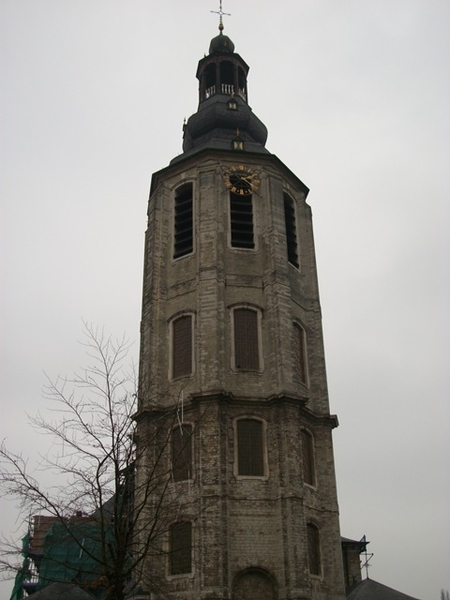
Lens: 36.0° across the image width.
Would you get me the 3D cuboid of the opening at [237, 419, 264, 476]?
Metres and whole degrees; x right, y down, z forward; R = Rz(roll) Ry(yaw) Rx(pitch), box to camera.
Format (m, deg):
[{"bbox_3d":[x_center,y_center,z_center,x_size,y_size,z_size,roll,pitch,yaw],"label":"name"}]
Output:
[{"bbox_3d":[1.207,6.905,32.399,1.245,2.686,0.300,4,-29,-9],"label":"opening"}]

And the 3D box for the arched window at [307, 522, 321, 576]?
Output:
[{"bbox_3d":[4.028,11.436,31.948,0.300,2.229,1.196,-19,-33,30],"label":"arched window"}]

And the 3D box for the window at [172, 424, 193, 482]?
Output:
[{"bbox_3d":[-1.983,7.253,32.896,1.176,2.712,0.300,-19,-32,30],"label":"window"}]

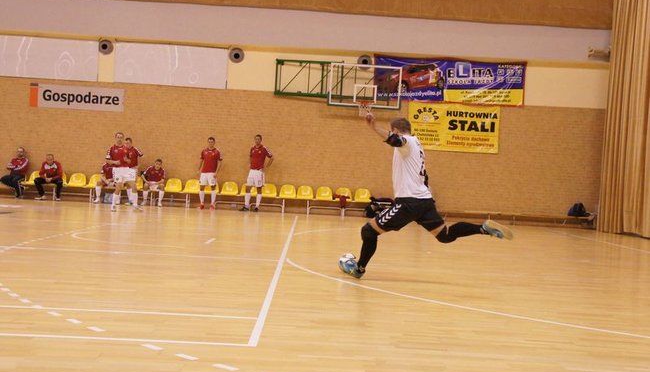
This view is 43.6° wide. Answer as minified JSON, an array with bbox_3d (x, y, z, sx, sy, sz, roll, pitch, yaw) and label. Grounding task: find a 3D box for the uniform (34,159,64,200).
[{"bbox_3d":[-6.856,-0.132,20.200,0.650,1.000,0.720,3,1,-7],"label":"uniform"}]

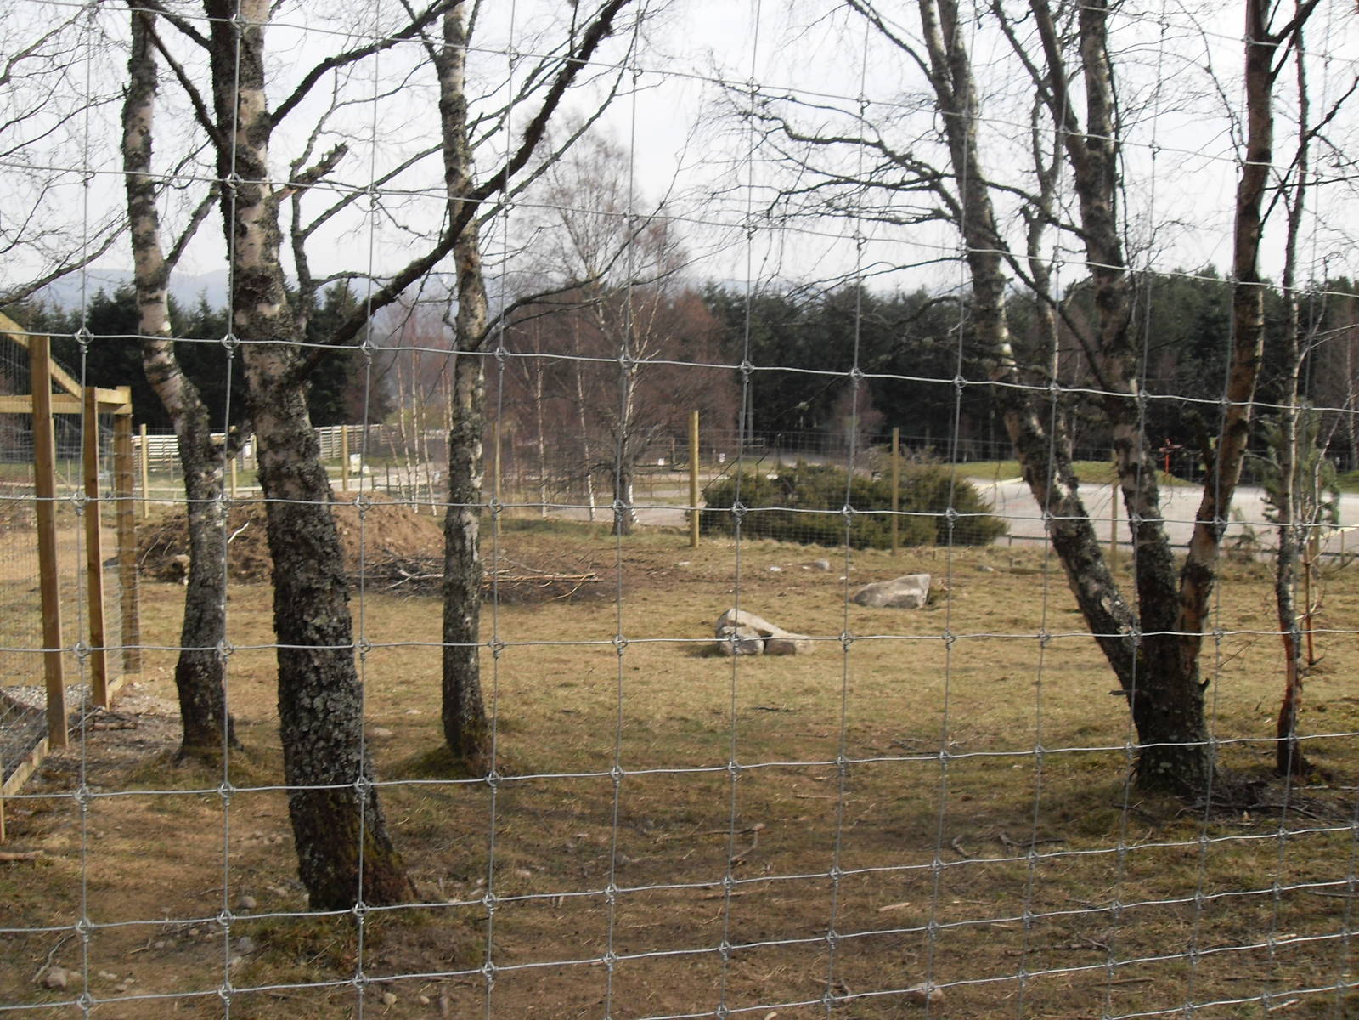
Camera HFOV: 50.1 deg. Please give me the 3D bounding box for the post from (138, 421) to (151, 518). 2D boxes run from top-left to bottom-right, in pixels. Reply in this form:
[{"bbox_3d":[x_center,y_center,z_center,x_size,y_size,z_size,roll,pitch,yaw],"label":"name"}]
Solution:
[{"bbox_3d":[-9.660,-0.699,26.249,0.095,1.689,0.095,-1,3,0],"label":"post"}]

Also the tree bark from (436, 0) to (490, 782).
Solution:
[{"bbox_3d":[-1.015,-0.555,6.793,0.250,3.563,0.230,0,3,0],"label":"tree bark"}]

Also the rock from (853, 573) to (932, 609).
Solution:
[{"bbox_3d":[1.910,0.742,13.100,0.680,0.300,0.420,0,3,-6],"label":"rock"}]

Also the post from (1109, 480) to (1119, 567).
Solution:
[{"bbox_3d":[5.908,-0.005,19.752,0.085,1.591,0.085,-1,3,0],"label":"post"}]

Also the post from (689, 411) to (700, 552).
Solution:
[{"bbox_3d":[0.202,-0.406,19.247,0.118,1.788,0.118,0,3,0],"label":"post"}]

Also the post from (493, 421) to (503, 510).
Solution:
[{"bbox_3d":[-2.797,-0.504,22.349,0.080,1.716,0.080,-1,3,0],"label":"post"}]

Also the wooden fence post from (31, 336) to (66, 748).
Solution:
[{"bbox_3d":[-3.098,0.157,7.140,0.090,2.010,0.085,-2,4,-11],"label":"wooden fence post"}]

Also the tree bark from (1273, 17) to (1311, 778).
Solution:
[{"bbox_3d":[2.847,-0.498,6.745,0.190,3.500,0.170,0,3,0],"label":"tree bark"}]

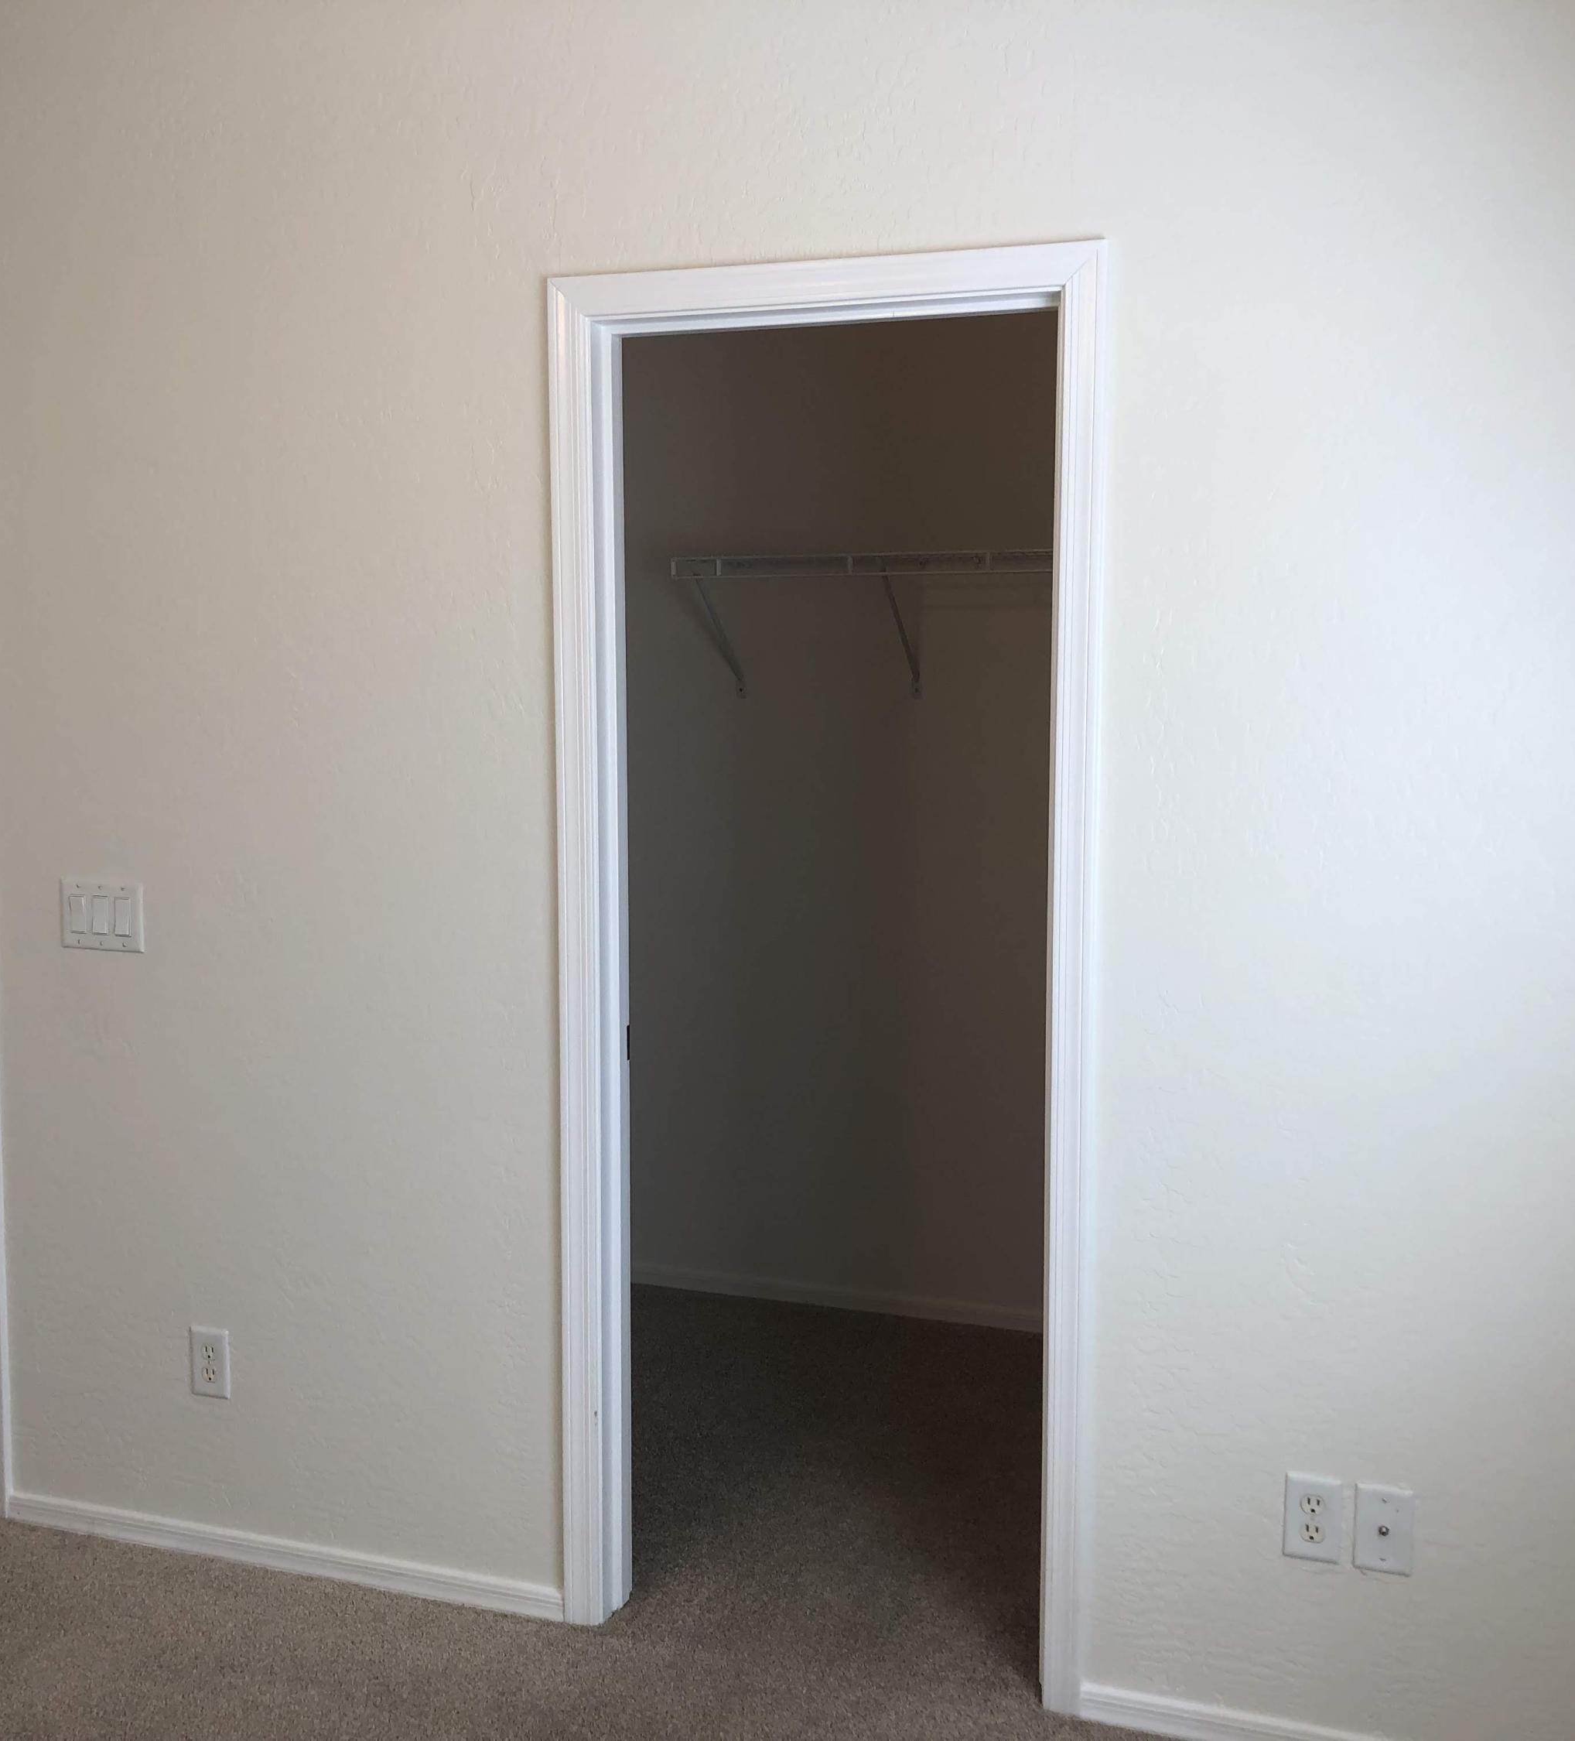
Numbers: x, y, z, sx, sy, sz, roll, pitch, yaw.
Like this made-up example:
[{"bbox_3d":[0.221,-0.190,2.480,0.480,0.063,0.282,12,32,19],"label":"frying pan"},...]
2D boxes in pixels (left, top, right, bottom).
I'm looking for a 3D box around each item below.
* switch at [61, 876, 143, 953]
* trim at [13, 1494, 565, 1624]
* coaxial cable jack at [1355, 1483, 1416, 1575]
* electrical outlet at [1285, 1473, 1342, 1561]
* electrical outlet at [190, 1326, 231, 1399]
[{"bbox_3d":[-1.155,0.077,3.165,0.164,0.117,0.011,2,6,19],"label":"switch"},{"bbox_3d":[-0.870,1.152,3.175,1.090,0.055,0.013,2,6,19],"label":"trim"},{"bbox_3d":[0.817,0.903,2.571,0.075,0.118,0.012,2,6,19],"label":"coaxial cable jack"},{"bbox_3d":[0.729,0.898,2.602,0.074,0.118,0.009,2,6,19],"label":"electrical outlet"},{"bbox_3d":[-0.977,0.834,3.181,0.075,0.118,0.009,2,6,19],"label":"electrical outlet"}]

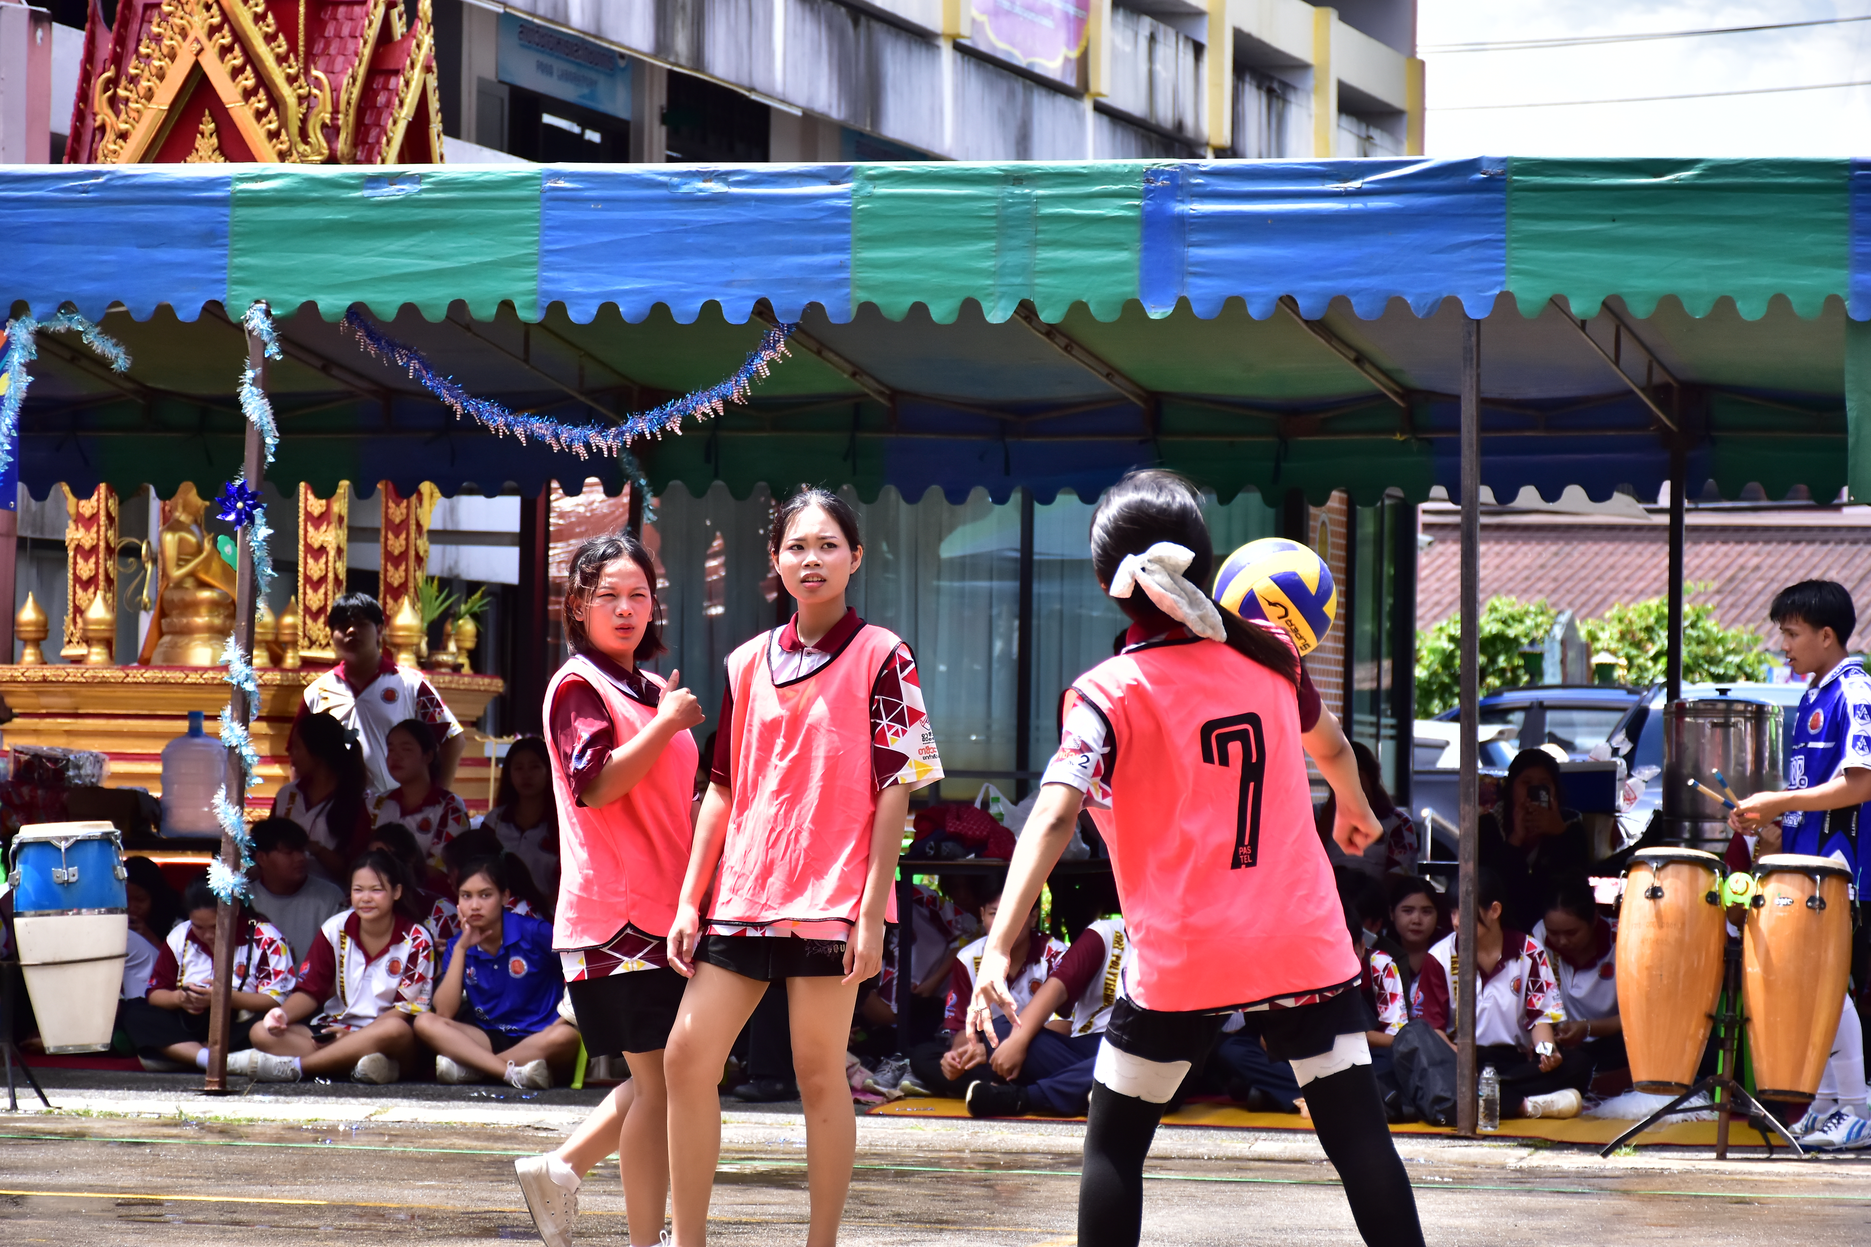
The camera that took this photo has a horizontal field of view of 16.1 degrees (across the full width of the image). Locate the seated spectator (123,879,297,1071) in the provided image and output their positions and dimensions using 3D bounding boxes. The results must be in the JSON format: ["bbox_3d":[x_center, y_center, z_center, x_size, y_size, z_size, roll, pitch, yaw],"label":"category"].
[{"bbox_3d":[-2.383,1.164,21.800,0.600,0.670,0.680,1,-1,12],"label":"seated spectator"}]

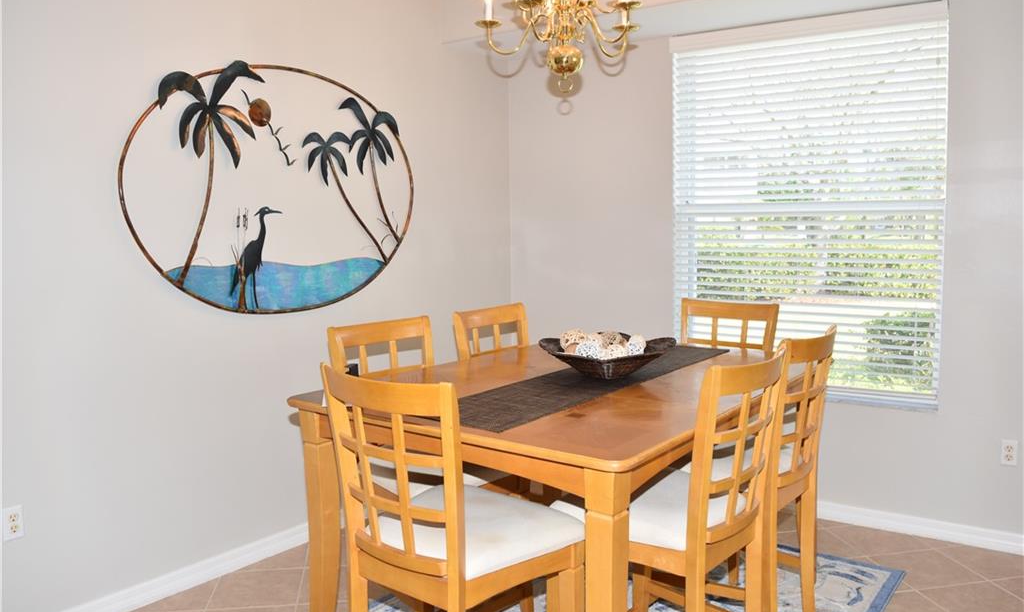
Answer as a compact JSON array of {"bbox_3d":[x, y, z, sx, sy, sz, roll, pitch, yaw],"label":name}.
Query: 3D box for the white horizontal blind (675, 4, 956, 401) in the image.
[{"bbox_3d":[1.331,-0.480,3.588,1.270,1.680,0.070,3,7,36],"label":"white horizontal blind"}]

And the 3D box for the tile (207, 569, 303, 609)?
[{"bbox_3d":[-0.985,1.101,2.975,0.332,0.010,0.332,-1,5,-8],"label":"tile"}]

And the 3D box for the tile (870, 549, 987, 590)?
[{"bbox_3d":[1.665,1.061,3.082,0.332,0.010,0.332,-1,5,-8],"label":"tile"}]

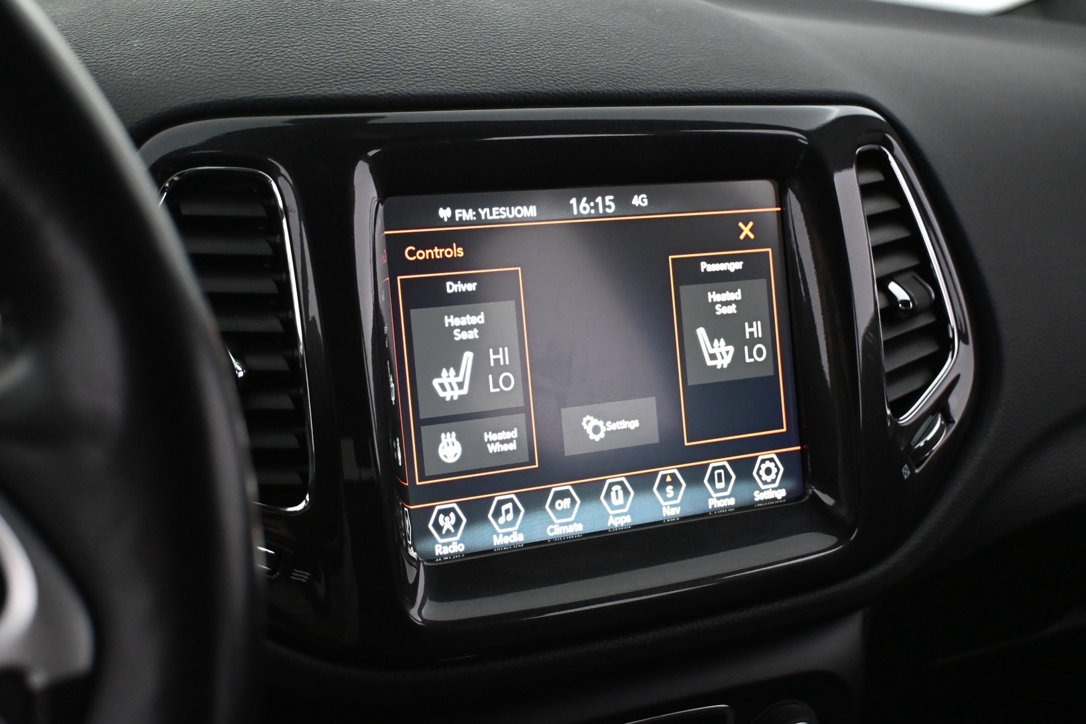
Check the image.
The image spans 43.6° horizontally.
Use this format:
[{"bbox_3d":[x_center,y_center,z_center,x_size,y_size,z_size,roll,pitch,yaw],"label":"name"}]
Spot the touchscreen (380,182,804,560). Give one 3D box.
[{"bbox_3d":[0.023,-0.001,0.521,0.173,0.131,0.015,-6,3,-26],"label":"touchscreen"}]

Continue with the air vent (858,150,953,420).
[{"bbox_3d":[0.153,-0.033,0.599,0.030,0.118,0.082,-11,-5,37],"label":"air vent"}]

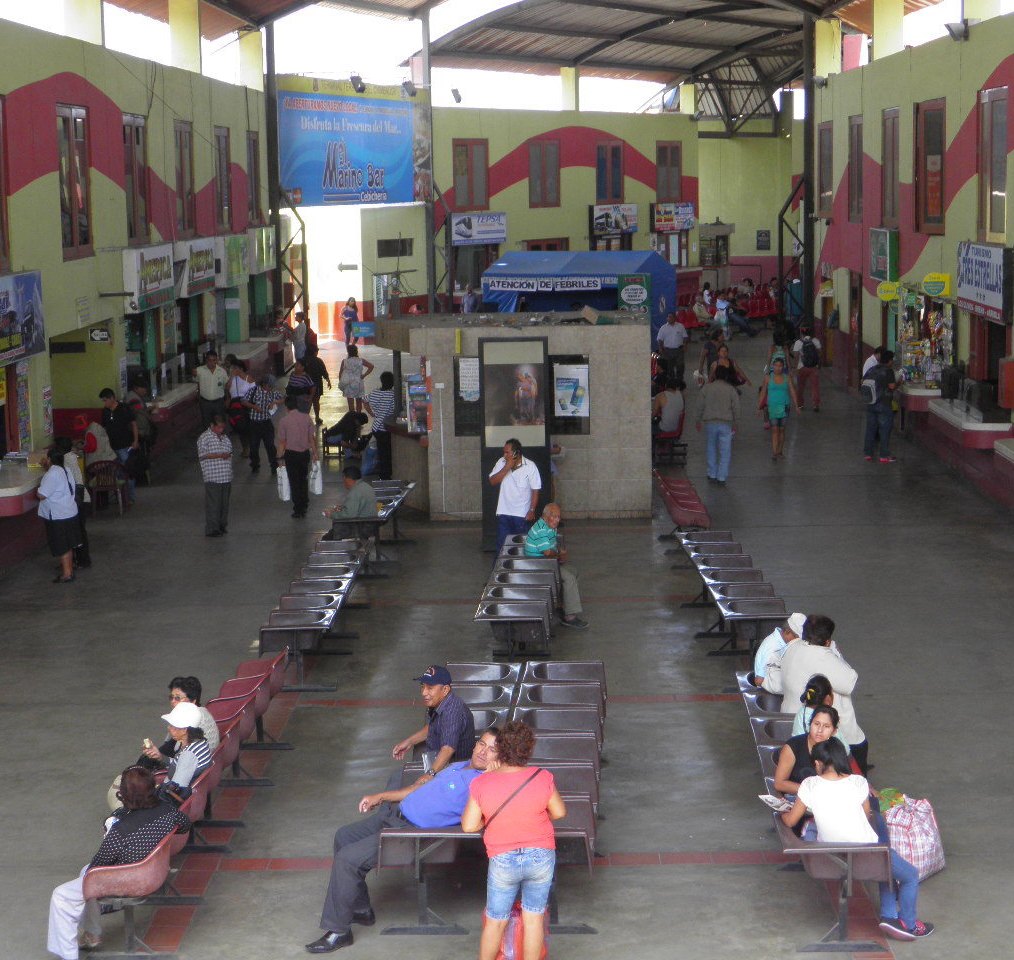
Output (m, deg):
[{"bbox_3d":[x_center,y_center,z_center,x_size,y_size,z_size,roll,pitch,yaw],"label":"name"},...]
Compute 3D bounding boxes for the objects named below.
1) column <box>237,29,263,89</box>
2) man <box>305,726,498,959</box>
[{"bbox_3d":[-5.780,-9.418,45.798,0.466,1.333,0.320,-1,9,1],"label":"column"},{"bbox_3d":[-0.606,2.128,12.145,1.120,1.150,0.650,-4,9,-18],"label":"man"}]

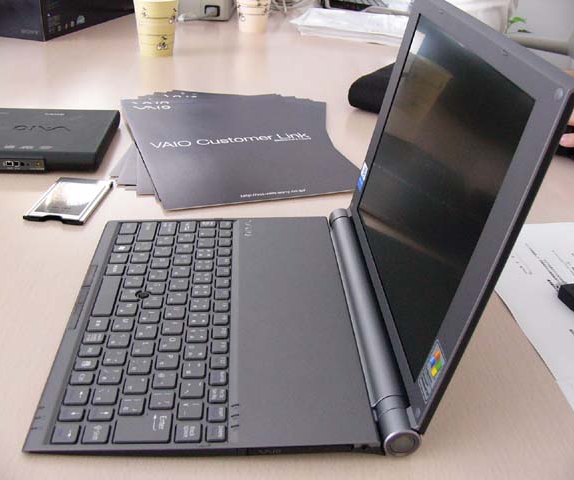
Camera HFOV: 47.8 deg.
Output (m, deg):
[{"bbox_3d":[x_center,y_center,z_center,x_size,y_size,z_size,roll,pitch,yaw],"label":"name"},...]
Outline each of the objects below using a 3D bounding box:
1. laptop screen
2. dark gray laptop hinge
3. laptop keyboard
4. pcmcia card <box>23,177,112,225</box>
[{"bbox_3d":[0.084,-0.042,0.406,0.006,0.158,0.211,10,28,-10],"label":"laptop screen"},{"bbox_3d":[0.054,0.046,0.460,0.020,0.020,0.257,2,29,-5],"label":"dark gray laptop hinge"},{"bbox_3d":[-0.086,0.047,0.450,0.093,0.005,0.248,0,29,-4],"label":"laptop keyboard"},{"bbox_3d":[-0.196,-0.036,0.589,0.054,0.005,0.086,5,29,1],"label":"pcmcia card"}]

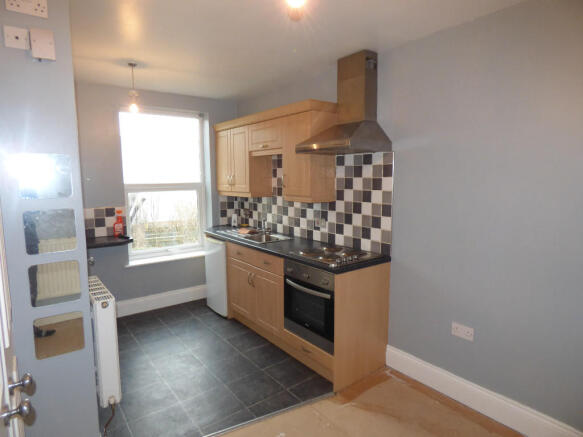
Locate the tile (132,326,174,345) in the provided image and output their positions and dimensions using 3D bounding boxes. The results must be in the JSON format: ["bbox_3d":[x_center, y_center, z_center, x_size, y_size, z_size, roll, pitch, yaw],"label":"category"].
[{"bbox_3d":[-1.345,1.151,3.301,0.330,0.010,0.330,-5,9,-38],"label":"tile"}]

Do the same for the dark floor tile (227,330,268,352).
[{"bbox_3d":[-0.422,1.167,3.182,0.286,0.010,0.322,-5,8,-38],"label":"dark floor tile"}]

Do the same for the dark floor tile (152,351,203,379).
[{"bbox_3d":[-0.929,1.209,2.785,0.327,0.010,0.322,-5,8,-38],"label":"dark floor tile"}]

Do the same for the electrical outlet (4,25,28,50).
[{"bbox_3d":[-1.199,-0.788,1.471,0.086,0.086,0.012,-5,9,-35],"label":"electrical outlet"}]

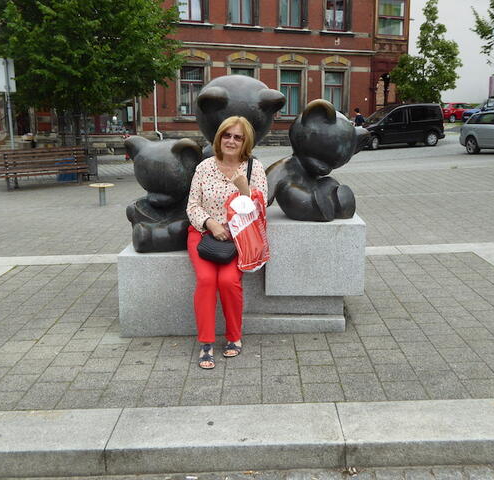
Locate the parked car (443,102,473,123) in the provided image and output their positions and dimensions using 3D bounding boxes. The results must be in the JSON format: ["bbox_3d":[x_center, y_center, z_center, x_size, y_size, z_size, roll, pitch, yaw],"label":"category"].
[{"bbox_3d":[16.450,-9.794,45.662,4.200,1.470,1.760,-6,14,-26],"label":"parked car"}]

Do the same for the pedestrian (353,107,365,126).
[{"bbox_3d":[5.119,-5.130,26.821,0.420,1.700,0.500,10,16,40],"label":"pedestrian"}]

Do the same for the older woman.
[{"bbox_3d":[-0.096,-0.035,3.433,0.485,1.333,0.758,1,12,3],"label":"older woman"}]

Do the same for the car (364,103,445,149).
[{"bbox_3d":[6.660,-5.094,26.317,4.400,1.820,1.800,-3,12,-12],"label":"car"}]

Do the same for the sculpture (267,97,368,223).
[{"bbox_3d":[0.439,-0.524,3.782,0.657,0.768,0.525,4,13,19],"label":"sculpture"}]

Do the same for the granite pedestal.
[{"bbox_3d":[-0.040,0.181,3.965,1.515,0.717,0.758,0,12,0],"label":"granite pedestal"}]

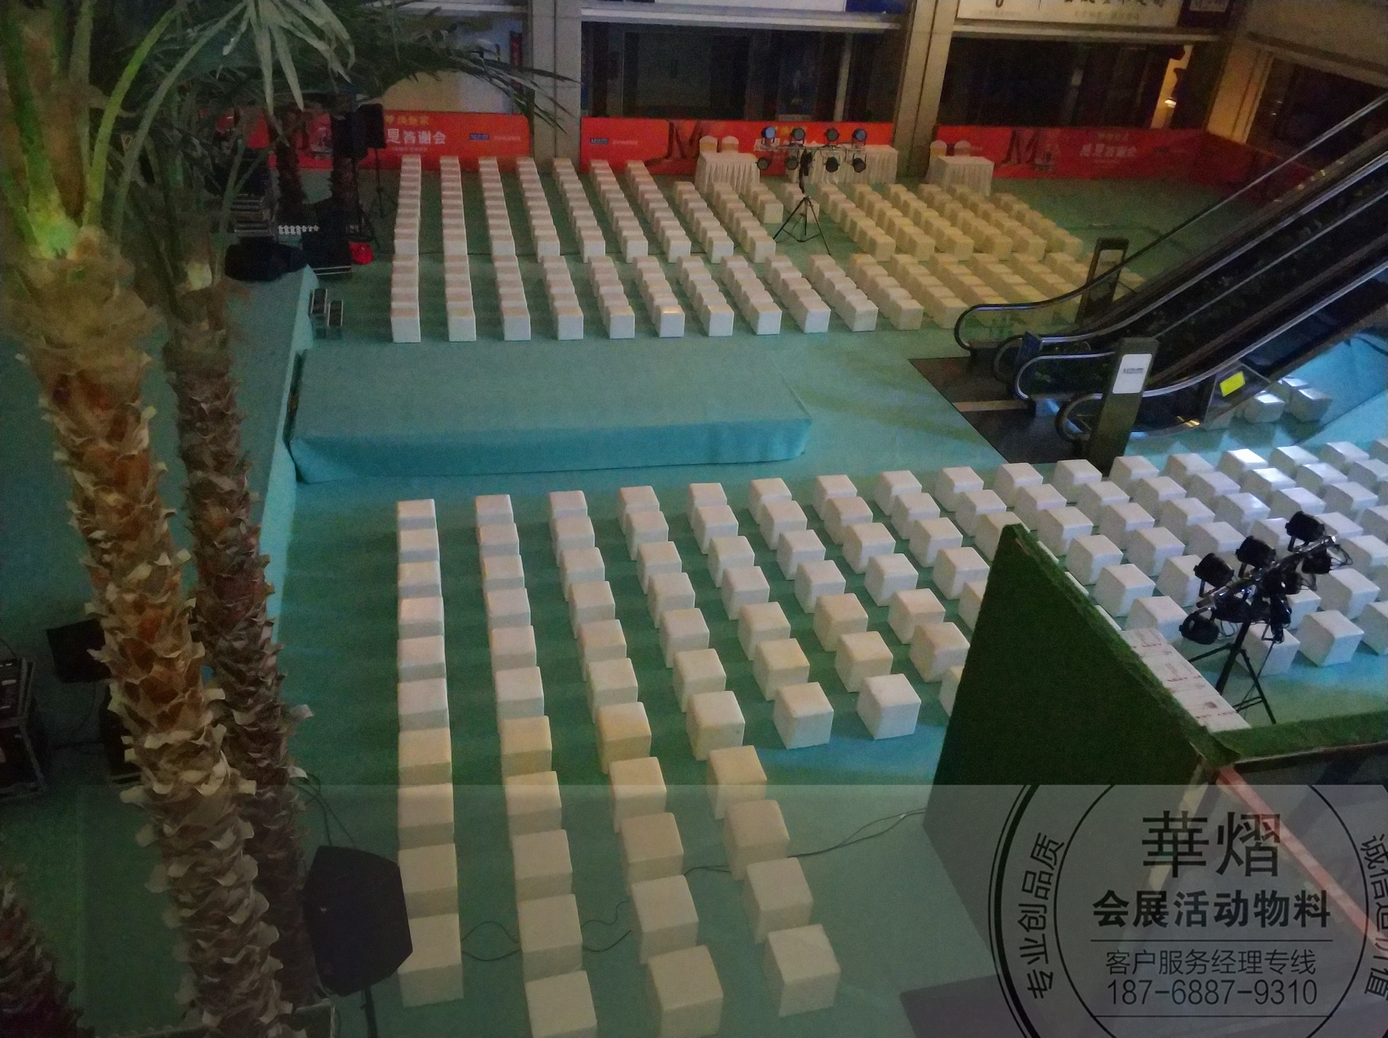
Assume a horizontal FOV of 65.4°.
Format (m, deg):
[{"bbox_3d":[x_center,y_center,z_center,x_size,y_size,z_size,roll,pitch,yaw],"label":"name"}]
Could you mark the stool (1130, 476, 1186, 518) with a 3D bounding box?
[{"bbox_3d":[5.953,-0.265,13.826,0.400,0.395,0.400,-4,33,-14],"label":"stool"}]

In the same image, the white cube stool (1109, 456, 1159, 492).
[{"bbox_3d":[5.852,-0.556,14.418,0.400,0.395,0.402,-4,34,-14],"label":"white cube stool"}]

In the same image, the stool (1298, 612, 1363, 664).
[{"bbox_3d":[6.753,1.268,11.491,0.400,0.395,0.400,-5,33,-15],"label":"stool"}]

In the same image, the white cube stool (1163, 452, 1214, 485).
[{"bbox_3d":[6.641,-0.586,14.541,0.400,0.400,0.400,-3,33,-12],"label":"white cube stool"}]

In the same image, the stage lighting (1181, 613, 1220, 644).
[{"bbox_3d":[4.448,0.958,9.499,0.270,0.250,0.270,-6,19,-17],"label":"stage lighting"}]

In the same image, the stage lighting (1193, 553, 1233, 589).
[{"bbox_3d":[4.163,0.421,8.650,0.250,0.230,0.220,-5,33,-15],"label":"stage lighting"}]

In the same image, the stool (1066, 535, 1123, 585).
[{"bbox_3d":[4.686,0.475,12.642,0.400,0.395,0.402,-5,34,-15],"label":"stool"}]

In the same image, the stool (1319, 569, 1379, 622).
[{"bbox_3d":[7.481,0.868,12.397,0.400,0.395,0.400,-5,34,-16],"label":"stool"}]

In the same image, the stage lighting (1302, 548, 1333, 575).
[{"bbox_3d":[5.866,0.396,10.175,0.240,0.235,0.230,-16,23,-30],"label":"stage lighting"}]

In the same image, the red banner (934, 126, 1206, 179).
[{"bbox_3d":[9.958,-9.709,28.706,7.650,1.330,0.060,-3,33,-11],"label":"red banner"}]

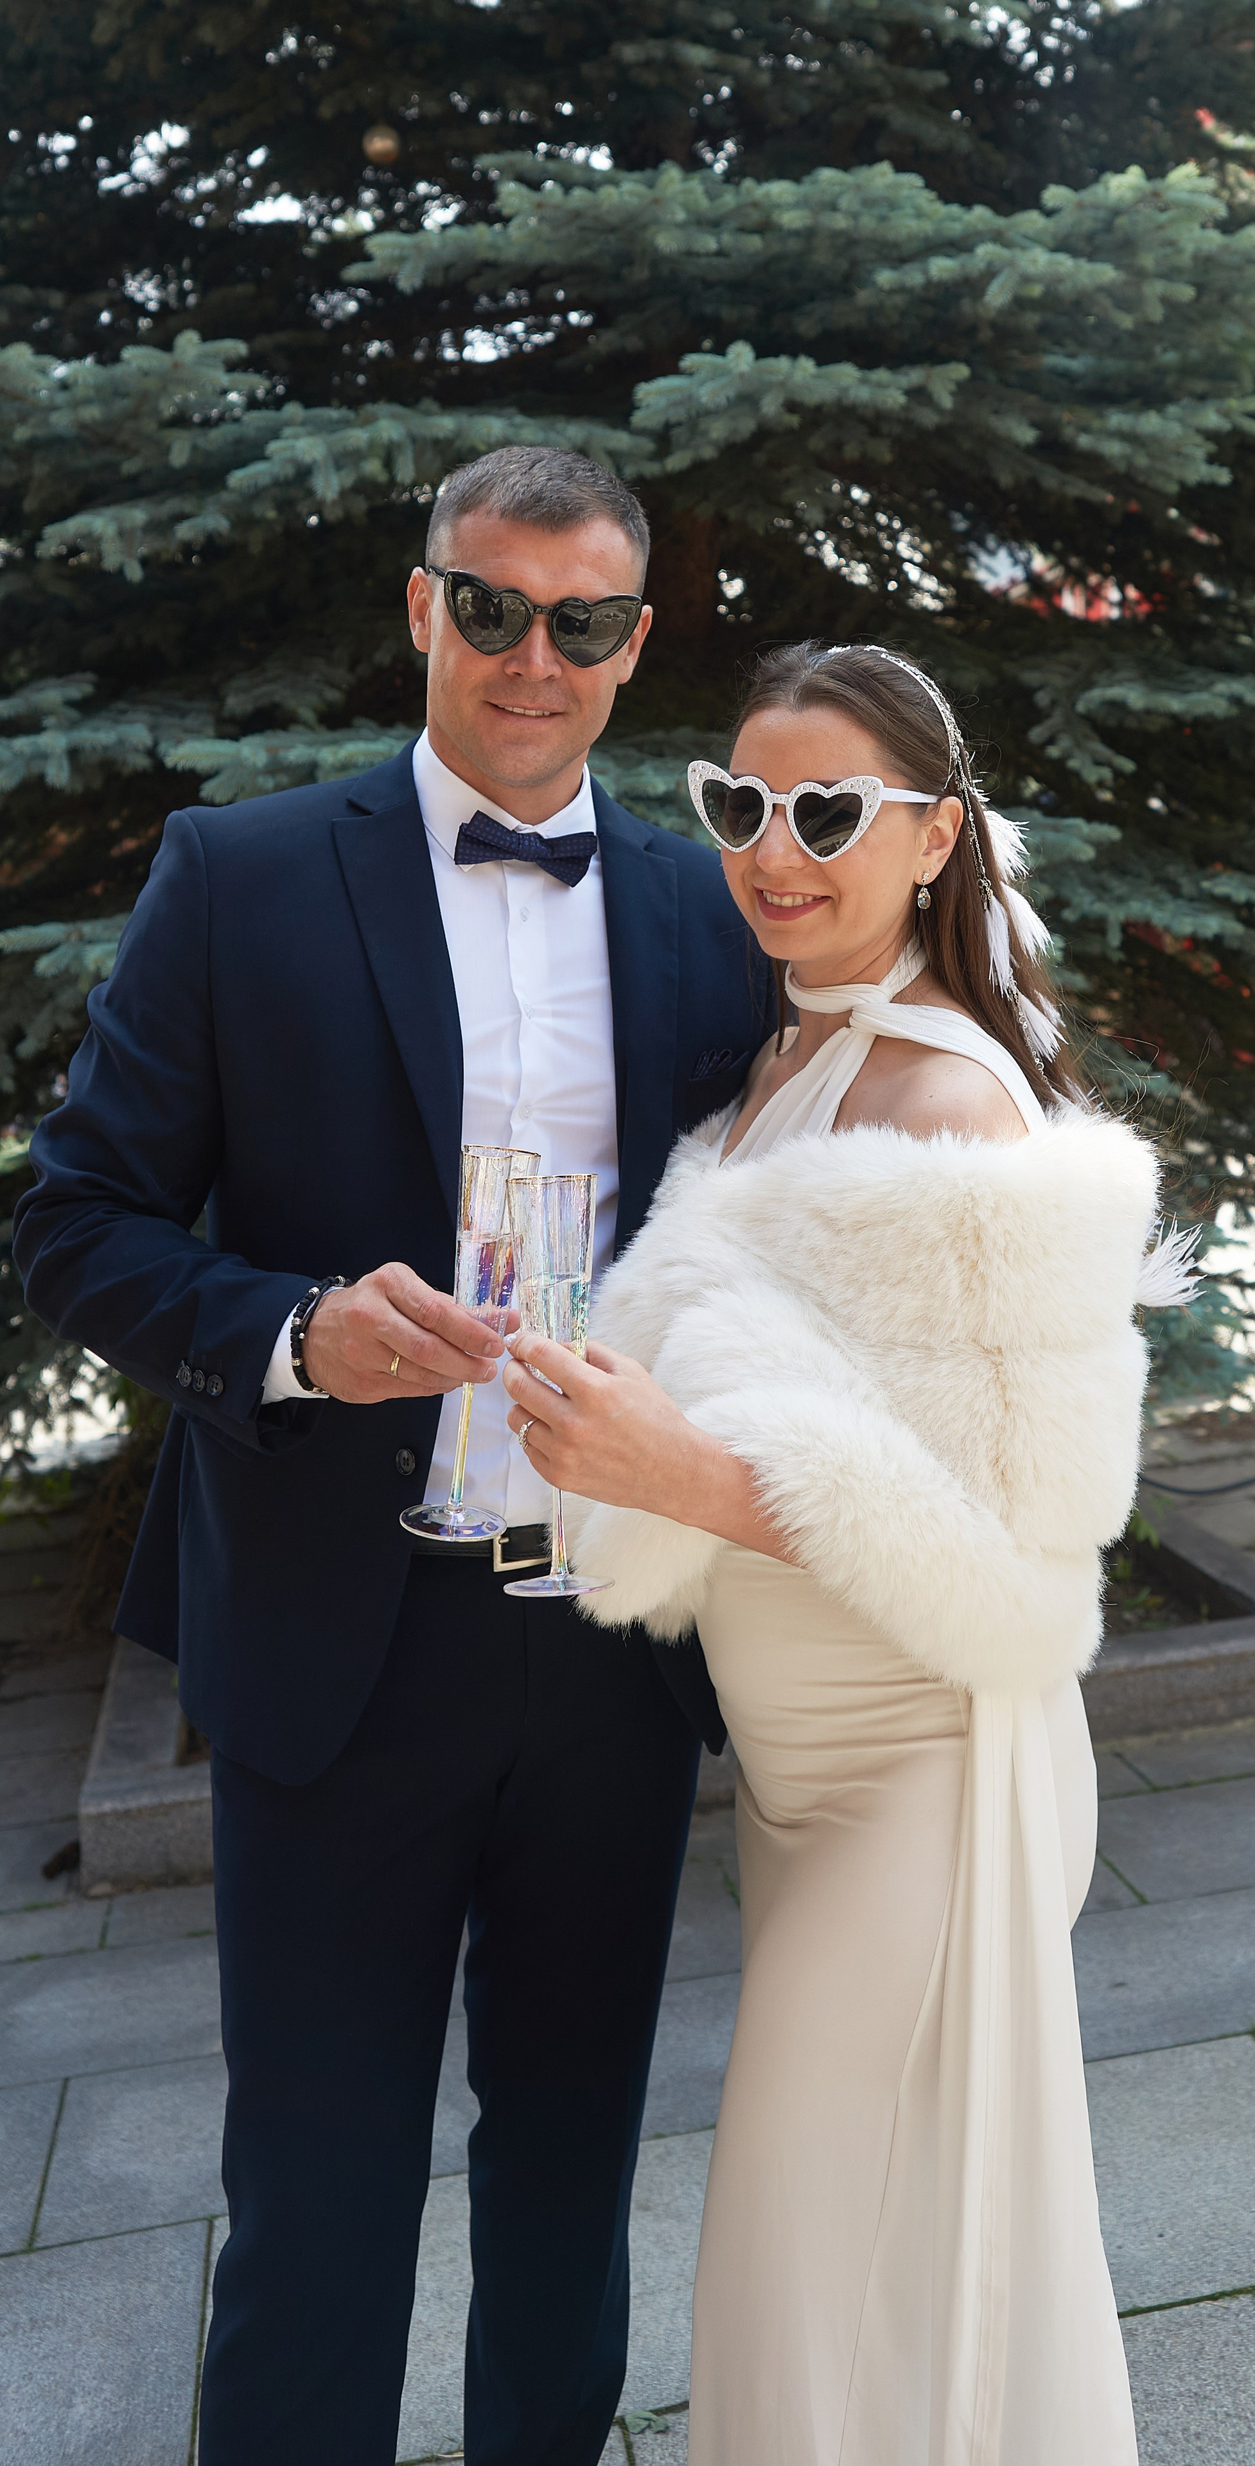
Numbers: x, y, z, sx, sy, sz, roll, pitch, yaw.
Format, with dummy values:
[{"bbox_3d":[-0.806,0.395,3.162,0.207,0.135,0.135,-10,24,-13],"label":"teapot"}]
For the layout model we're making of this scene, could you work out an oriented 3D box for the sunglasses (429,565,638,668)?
[{"bbox_3d":[-0.078,-0.470,1.246,0.146,0.058,0.140,3,24,-15],"label":"sunglasses"}]

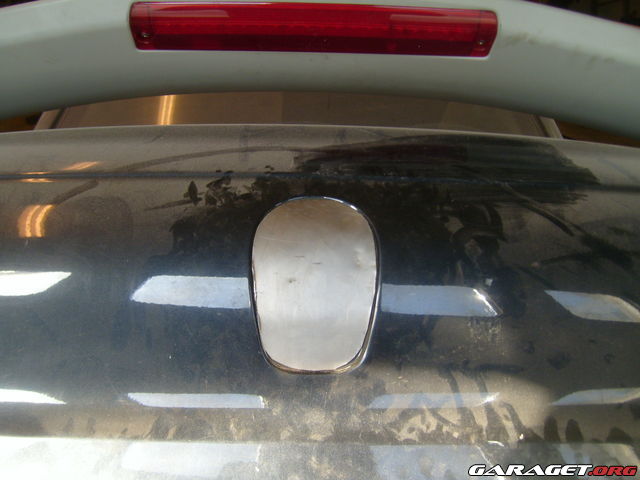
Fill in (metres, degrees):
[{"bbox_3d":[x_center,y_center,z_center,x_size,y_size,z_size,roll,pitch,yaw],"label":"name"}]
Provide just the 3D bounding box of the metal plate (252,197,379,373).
[{"bbox_3d":[-0.004,0.044,0.640,0.122,0.178,0.014,1,-10,1],"label":"metal plate"}]

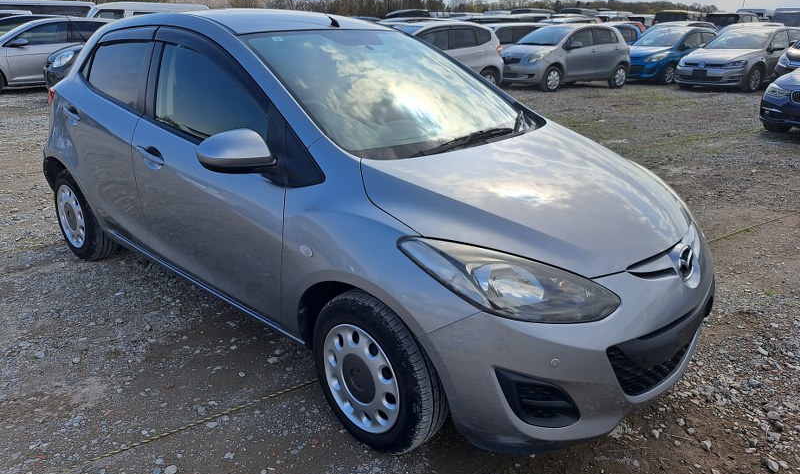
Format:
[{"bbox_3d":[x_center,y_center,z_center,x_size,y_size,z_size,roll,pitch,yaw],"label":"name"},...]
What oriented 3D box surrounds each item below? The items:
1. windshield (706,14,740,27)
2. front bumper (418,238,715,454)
[{"bbox_3d":[11.088,-7.442,19.042,1.080,0.430,0.120,19,27,39],"label":"windshield"},{"bbox_3d":[0.797,0.257,2.041,0.500,0.560,1.680,18,27,38],"label":"front bumper"}]

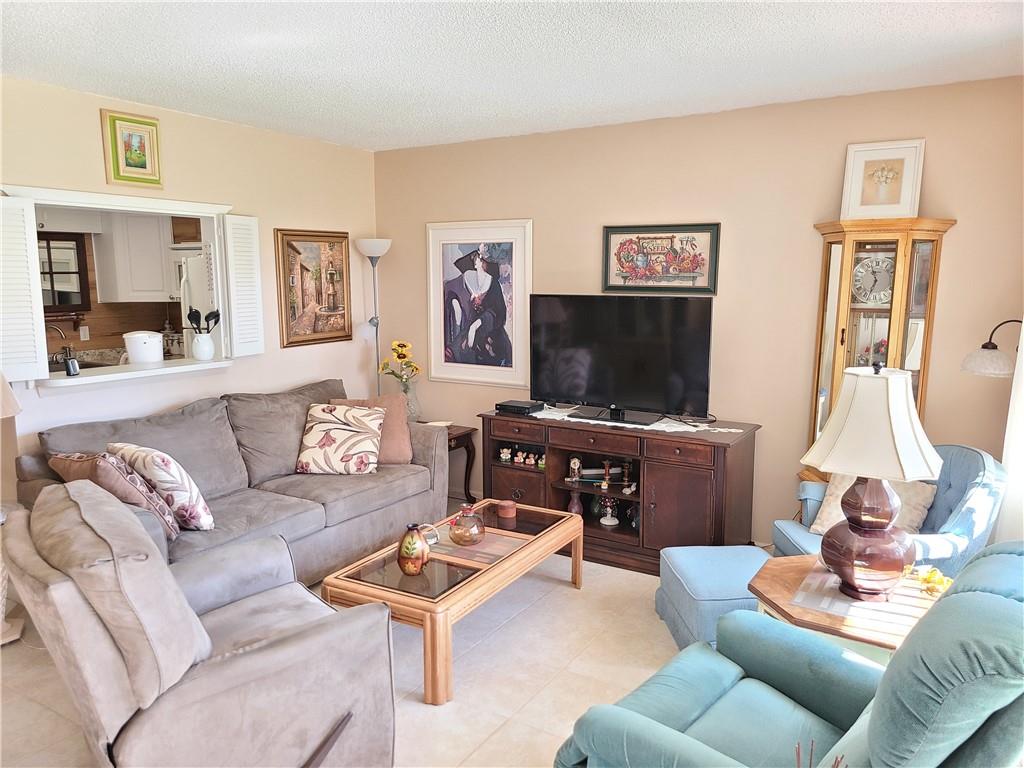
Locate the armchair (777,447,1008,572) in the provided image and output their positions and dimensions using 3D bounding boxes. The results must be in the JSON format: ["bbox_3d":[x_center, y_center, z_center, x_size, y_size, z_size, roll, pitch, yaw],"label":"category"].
[{"bbox_3d":[1.560,0.687,3.194,0.760,0.870,0.810,0,8,2],"label":"armchair"}]

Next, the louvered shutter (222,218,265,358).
[{"bbox_3d":[-1.598,-0.580,4.592,0.050,0.830,0.240,5,9,32],"label":"louvered shutter"}]

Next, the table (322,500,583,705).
[{"bbox_3d":[-0.200,0.901,3.475,0.570,0.375,1.257,5,9,29],"label":"table"}]

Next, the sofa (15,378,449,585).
[{"bbox_3d":[-1.347,0.540,4.240,0.940,0.870,2.170,5,9,30],"label":"sofa"}]

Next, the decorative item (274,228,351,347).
[{"bbox_3d":[-1.294,-0.630,5.081,0.045,0.745,0.625,5,9,32],"label":"decorative item"}]

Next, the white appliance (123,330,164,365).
[{"bbox_3d":[-2.167,-0.215,4.530,0.230,0.200,0.240,5,10,32],"label":"white appliance"}]

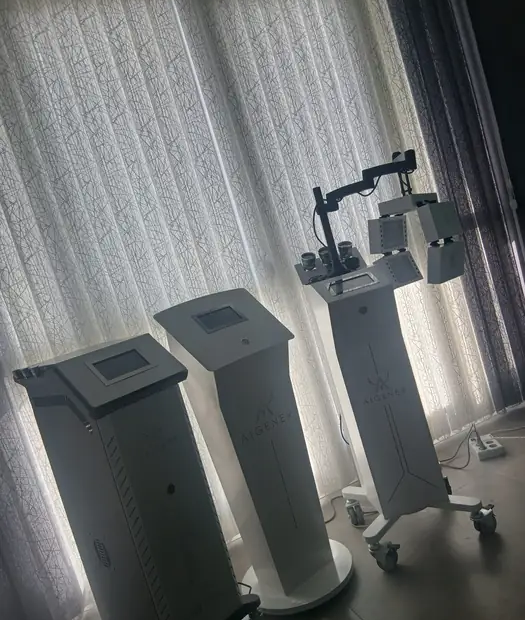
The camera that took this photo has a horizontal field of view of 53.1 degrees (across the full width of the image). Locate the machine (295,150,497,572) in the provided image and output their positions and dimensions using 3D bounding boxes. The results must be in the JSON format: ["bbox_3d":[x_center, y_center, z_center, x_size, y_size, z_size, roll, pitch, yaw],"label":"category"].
[{"bbox_3d":[0.550,0.173,2.181,0.735,1.554,0.520,-17,5,-2],"label":"machine"}]

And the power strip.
[{"bbox_3d":[1.173,0.719,2.765,0.126,0.049,0.192,-16,5,12],"label":"power strip"}]

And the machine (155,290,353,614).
[{"bbox_3d":[-0.026,0.534,2.149,0.474,1.199,0.485,-20,6,-30],"label":"machine"}]

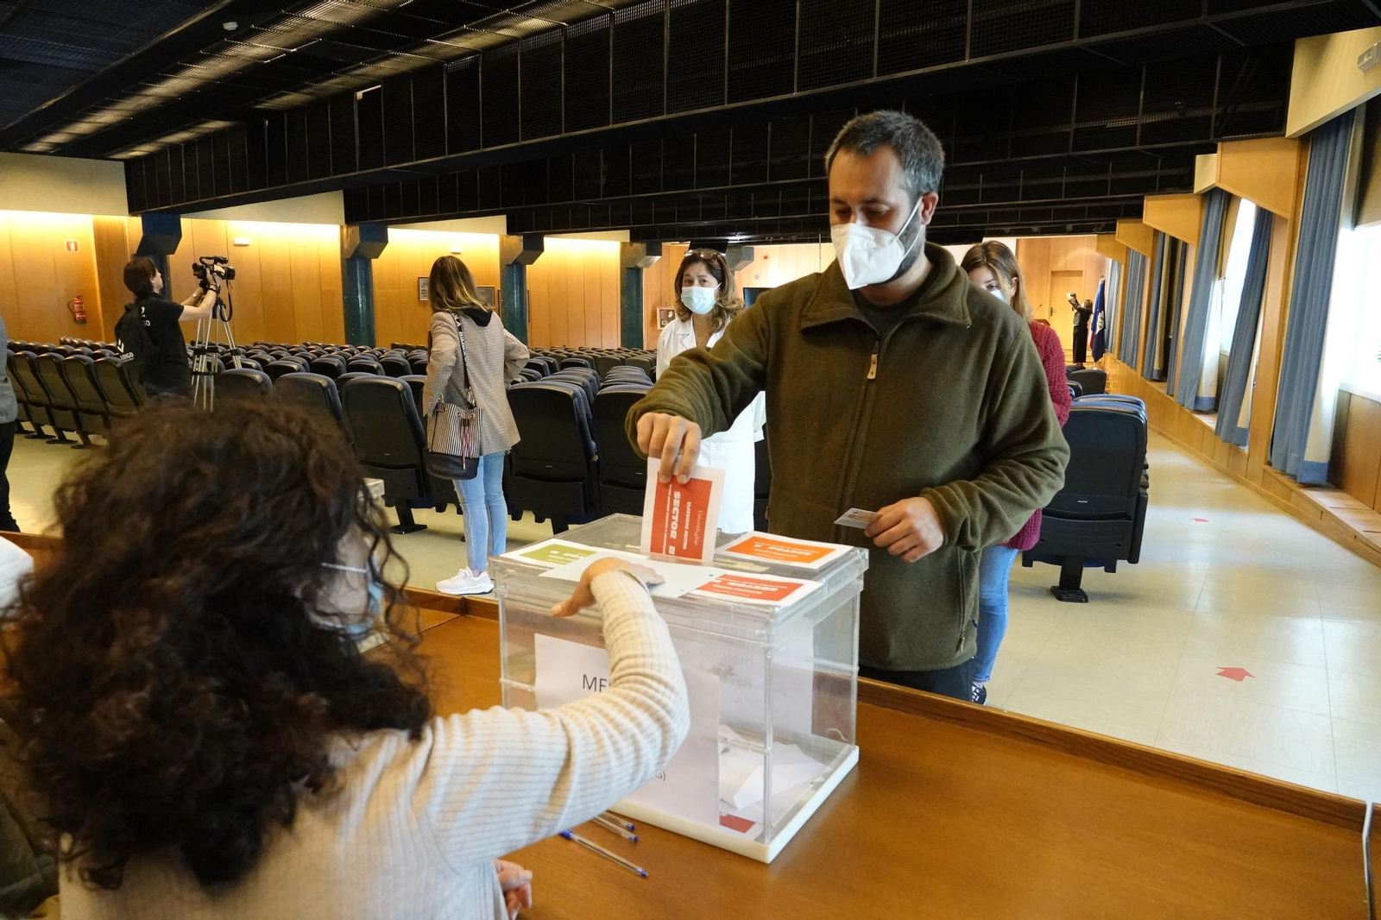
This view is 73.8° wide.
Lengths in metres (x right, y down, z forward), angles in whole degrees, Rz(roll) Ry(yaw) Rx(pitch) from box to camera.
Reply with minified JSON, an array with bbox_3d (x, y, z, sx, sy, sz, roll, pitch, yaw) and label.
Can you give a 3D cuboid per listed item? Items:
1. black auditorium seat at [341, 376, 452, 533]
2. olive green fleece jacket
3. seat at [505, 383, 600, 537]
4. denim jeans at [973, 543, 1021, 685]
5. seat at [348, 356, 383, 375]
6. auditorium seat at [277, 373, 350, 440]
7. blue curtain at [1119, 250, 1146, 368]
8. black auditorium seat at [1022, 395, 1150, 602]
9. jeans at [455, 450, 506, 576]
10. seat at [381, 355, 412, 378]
[{"bbox_3d":[-1.785,-0.037,5.814,0.540,0.970,0.600,4,10,20],"label":"black auditorium seat"},{"bbox_3d":[0.330,0.029,1.581,0.620,0.780,0.600,4,11,20],"label":"olive green fleece jacket"},{"bbox_3d":[-0.765,0.010,5.421,0.560,0.970,0.550,5,11,22],"label":"seat"},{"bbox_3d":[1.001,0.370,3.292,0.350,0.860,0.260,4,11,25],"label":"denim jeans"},{"bbox_3d":[-3.461,-0.649,10.351,0.560,0.970,0.550,6,12,28],"label":"seat"},{"bbox_3d":[-2.305,-0.069,6.001,0.540,0.970,0.600,4,10,20],"label":"auditorium seat"},{"bbox_3d":[9.075,-3.122,18.999,0.200,2.340,3.900,4,10,20],"label":"blue curtain"},{"bbox_3d":[1.883,0.203,4.487,0.560,0.980,0.550,3,11,13],"label":"black auditorium seat"},{"bbox_3d":[-1.031,0.109,4.616,0.310,0.880,0.380,9,13,39],"label":"jeans"},{"bbox_3d":[-3.757,-0.888,12.316,0.540,0.970,0.600,4,10,20],"label":"seat"}]

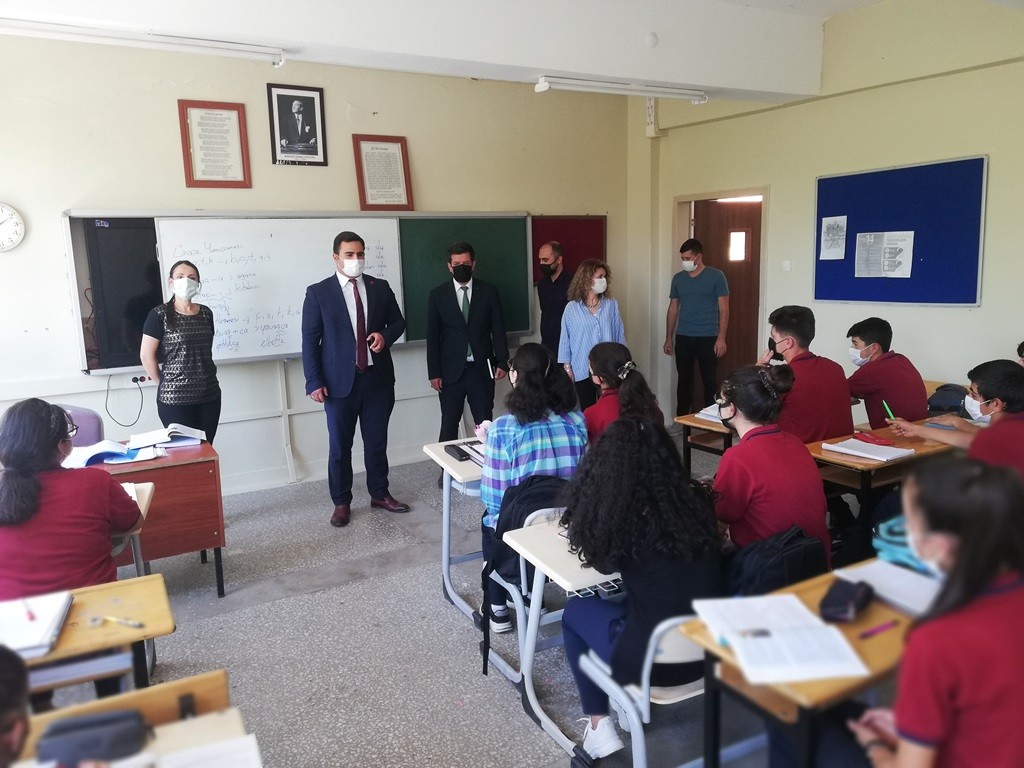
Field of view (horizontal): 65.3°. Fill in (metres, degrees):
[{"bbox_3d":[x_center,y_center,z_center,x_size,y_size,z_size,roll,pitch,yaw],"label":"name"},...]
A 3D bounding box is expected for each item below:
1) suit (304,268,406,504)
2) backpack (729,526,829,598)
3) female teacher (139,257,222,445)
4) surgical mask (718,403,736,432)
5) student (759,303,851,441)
[{"bbox_3d":[-0.996,0.038,5.156,0.630,1.510,0.360,-5,9,-19],"label":"suit"},{"bbox_3d":[0.795,0.618,2.335,0.340,0.410,0.200,-6,11,-27],"label":"backpack"},{"bbox_3d":[-1.975,0.098,4.873,0.450,1.675,0.320,-7,10,-28],"label":"female teacher"},{"bbox_3d":[0.723,0.114,2.607,0.140,0.120,0.100,-9,12,-37],"label":"surgical mask"},{"bbox_3d":[1.463,0.264,4.187,0.500,1.340,0.650,-7,11,-30],"label":"student"}]

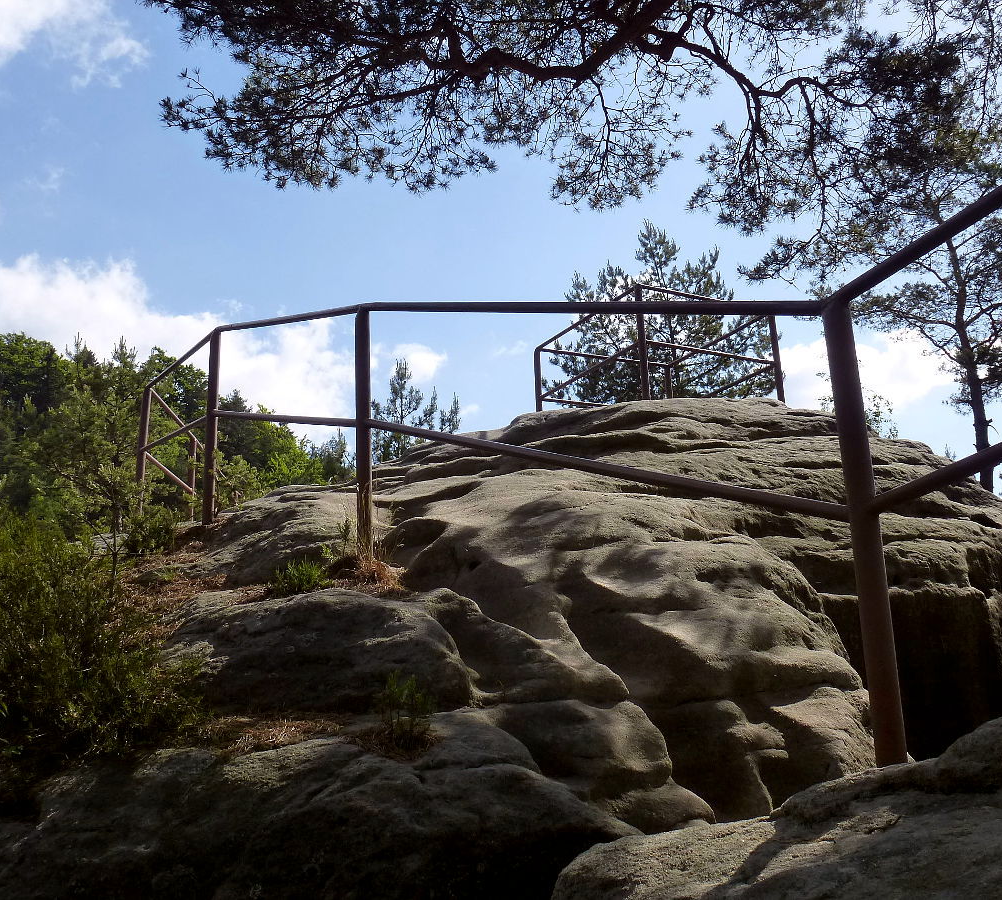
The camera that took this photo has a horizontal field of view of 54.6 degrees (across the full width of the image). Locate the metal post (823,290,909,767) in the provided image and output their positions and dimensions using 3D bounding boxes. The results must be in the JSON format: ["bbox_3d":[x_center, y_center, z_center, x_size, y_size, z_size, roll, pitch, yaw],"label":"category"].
[{"bbox_3d":[0.787,0.154,2.120,0.062,1.020,0.062,-2,-14,0],"label":"metal post"}]

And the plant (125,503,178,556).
[{"bbox_3d":[-1.980,0.451,5.500,0.310,0.310,0.300,-2,-14,0],"label":"plant"}]

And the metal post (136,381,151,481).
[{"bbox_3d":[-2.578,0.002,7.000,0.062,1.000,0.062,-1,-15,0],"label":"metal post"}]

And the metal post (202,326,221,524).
[{"bbox_3d":[-1.633,-0.133,5.480,0.062,1.130,0.062,-2,-14,0],"label":"metal post"}]

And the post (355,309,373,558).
[{"bbox_3d":[-0.581,-0.086,4.100,0.062,1.100,0.062,-3,-14,0],"label":"post"}]

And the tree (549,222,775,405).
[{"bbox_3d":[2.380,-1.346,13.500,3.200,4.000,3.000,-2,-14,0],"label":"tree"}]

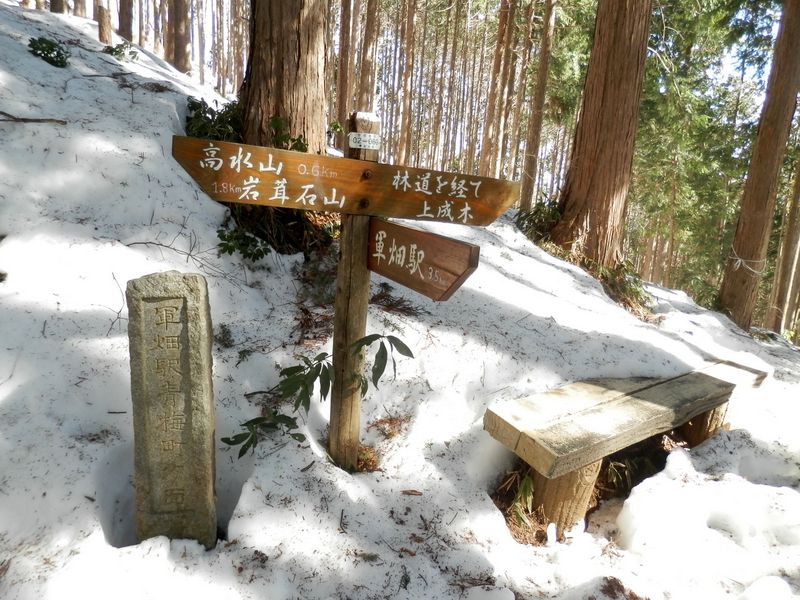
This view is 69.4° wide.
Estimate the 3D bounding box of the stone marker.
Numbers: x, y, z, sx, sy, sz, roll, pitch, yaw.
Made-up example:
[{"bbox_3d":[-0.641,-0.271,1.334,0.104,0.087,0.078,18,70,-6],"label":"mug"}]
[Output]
[{"bbox_3d":[-0.726,0.356,1.878,0.245,0.874,0.180,0,12,-15],"label":"stone marker"}]

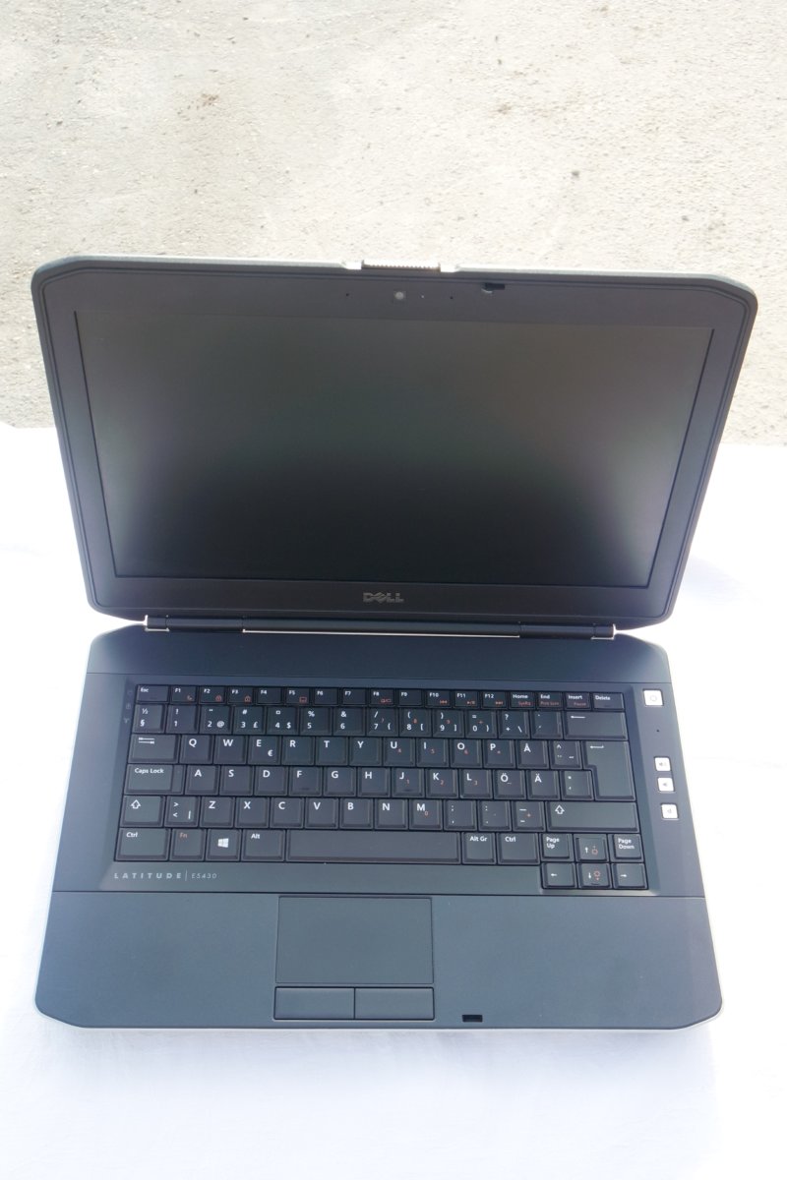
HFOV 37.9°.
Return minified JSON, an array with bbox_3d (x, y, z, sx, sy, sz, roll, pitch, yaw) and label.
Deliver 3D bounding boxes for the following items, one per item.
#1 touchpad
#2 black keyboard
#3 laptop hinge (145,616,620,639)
[{"bbox_3d":[-0.020,0.182,0.597,0.081,0.002,0.045,1,57,-3],"label":"touchpad"},{"bbox_3d":[-0.006,0.108,0.644,0.287,0.006,0.119,1,57,-3],"label":"black keyboard"},{"bbox_3d":[-0.007,0.023,0.699,0.283,0.010,0.011,1,57,-3],"label":"laptop hinge"}]

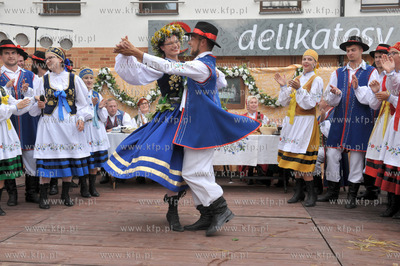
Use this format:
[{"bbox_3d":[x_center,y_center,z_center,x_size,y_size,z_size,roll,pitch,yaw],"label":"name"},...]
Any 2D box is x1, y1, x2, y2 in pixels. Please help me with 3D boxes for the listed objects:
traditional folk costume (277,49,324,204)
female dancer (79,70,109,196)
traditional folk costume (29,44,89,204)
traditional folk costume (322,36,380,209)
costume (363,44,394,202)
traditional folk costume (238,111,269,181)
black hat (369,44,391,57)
[{"bbox_3d":[1.124,-0.069,4.960,0.500,1.730,0.500,3,4,45],"label":"traditional folk costume"},{"bbox_3d":[-1.325,-0.015,5.379,0.500,1.570,0.420,-1,3,-27],"label":"female dancer"},{"bbox_3d":[-1.513,-0.071,4.818,0.610,1.730,0.450,0,3,-14],"label":"traditional folk costume"},{"bbox_3d":[1.690,-0.136,4.932,0.620,1.870,0.460,2,3,37],"label":"traditional folk costume"},{"bbox_3d":[2.163,-0.131,5.285,0.580,1.830,0.440,2,3,40],"label":"costume"},{"bbox_3d":[0.777,0.196,6.450,0.480,1.000,0.550,0,3,3],"label":"traditional folk costume"},{"bbox_3d":[2.184,-0.975,5.300,0.310,0.130,0.340,2,3,40],"label":"black hat"}]

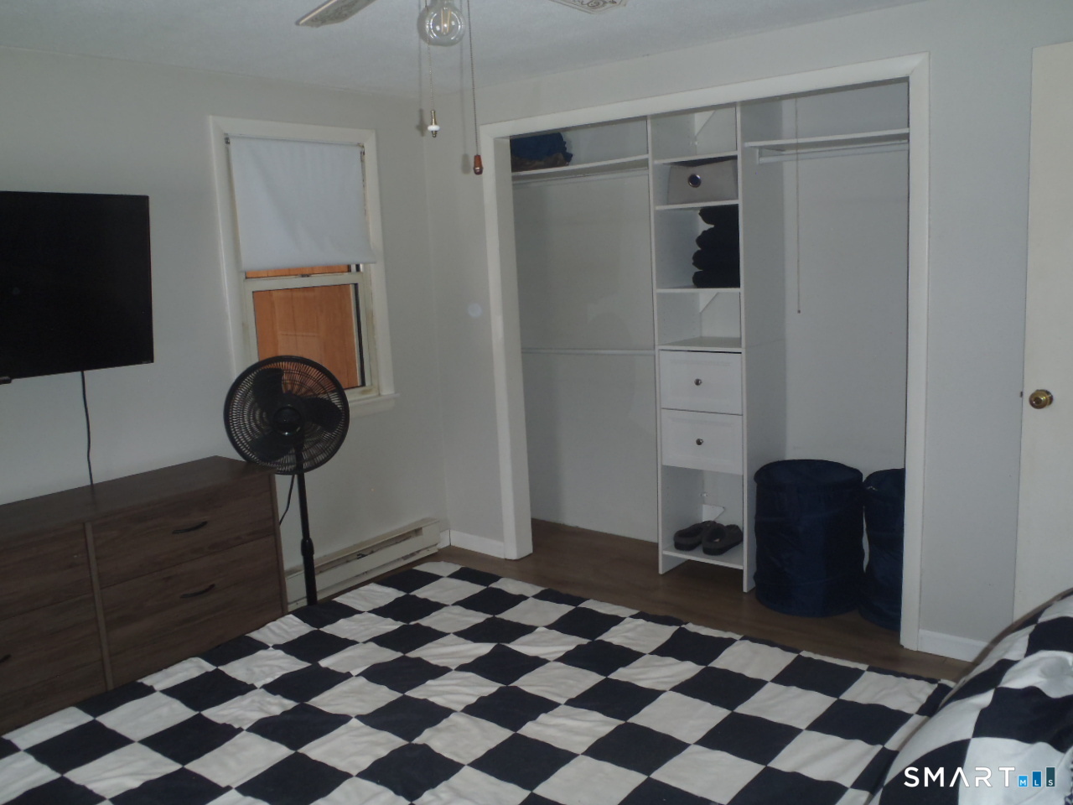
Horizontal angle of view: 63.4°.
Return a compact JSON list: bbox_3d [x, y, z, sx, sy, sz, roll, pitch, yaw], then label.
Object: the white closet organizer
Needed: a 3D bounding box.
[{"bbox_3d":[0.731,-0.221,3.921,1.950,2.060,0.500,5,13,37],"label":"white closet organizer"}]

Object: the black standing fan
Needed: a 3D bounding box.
[{"bbox_3d":[-0.905,0.412,3.379,0.460,1.170,0.390,-6,10,-16],"label":"black standing fan"}]

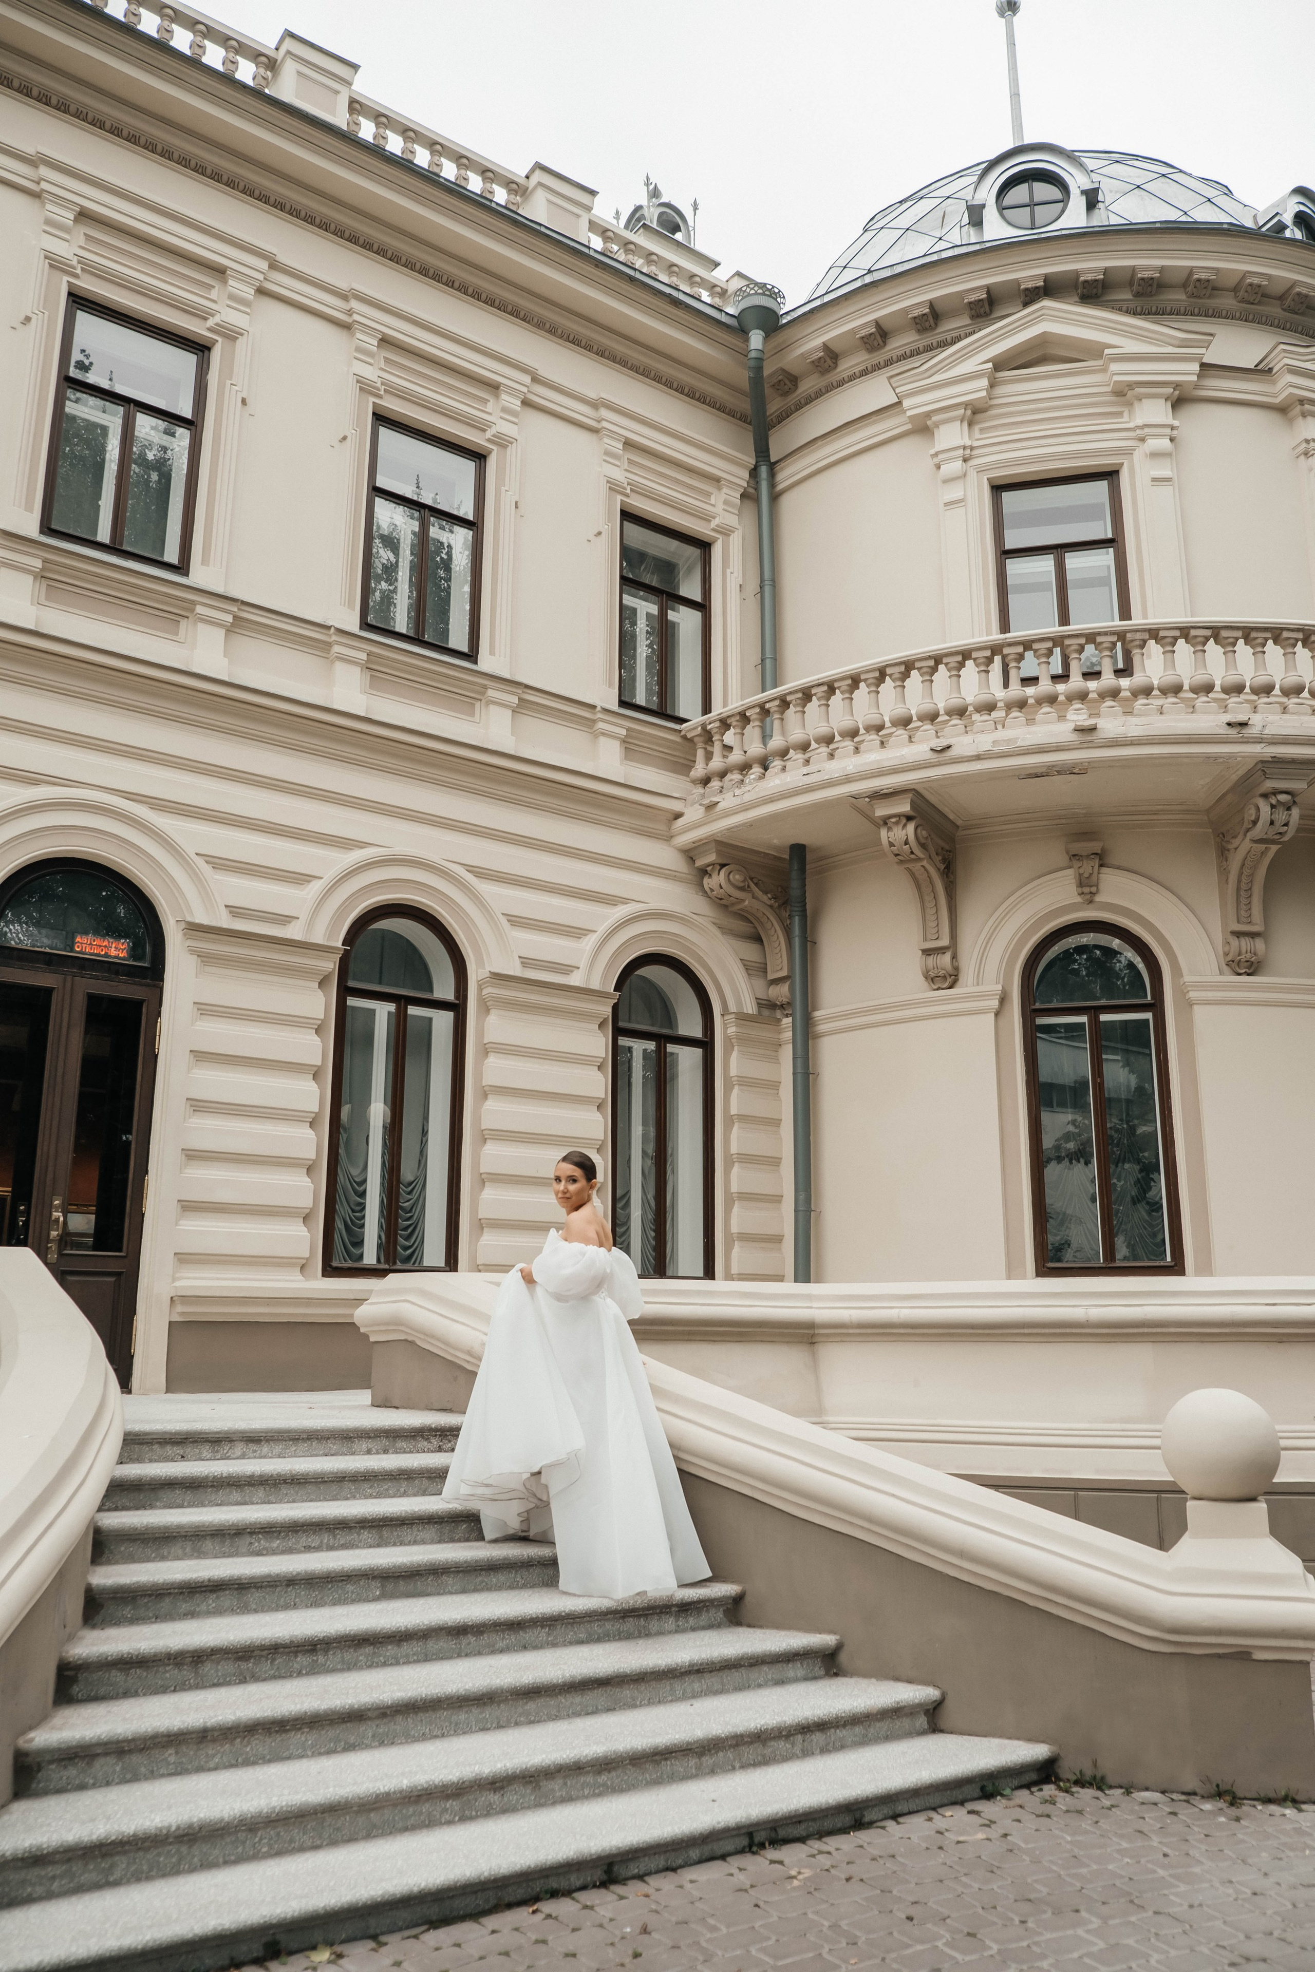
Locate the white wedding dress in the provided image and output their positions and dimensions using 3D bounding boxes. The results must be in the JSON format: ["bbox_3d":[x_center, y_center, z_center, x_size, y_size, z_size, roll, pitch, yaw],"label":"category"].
[{"bbox_3d":[-0.324,1.733,6.195,0.850,1.400,0.950,12,-18,-41],"label":"white wedding dress"}]

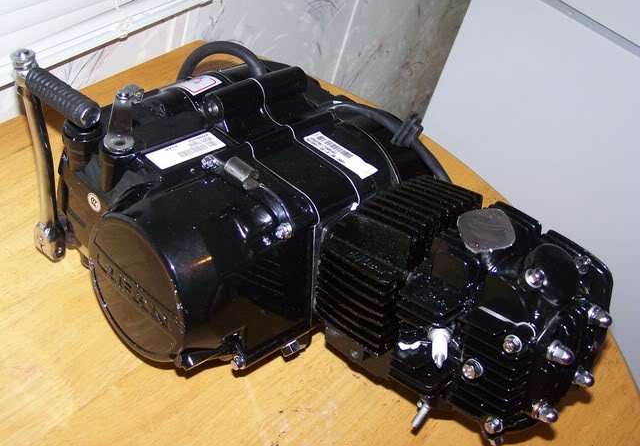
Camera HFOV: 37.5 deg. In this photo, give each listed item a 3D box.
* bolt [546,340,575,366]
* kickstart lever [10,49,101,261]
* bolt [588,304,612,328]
[{"bbox_3d":[0.155,0.084,0.609,0.016,0.014,0.014,25,36,36],"label":"bolt"},{"bbox_3d":[-0.203,-0.036,0.756,0.124,0.193,0.039,25,36,36],"label":"kickstart lever"},{"bbox_3d":[0.181,0.060,0.609,0.014,0.012,0.012,26,38,37],"label":"bolt"}]

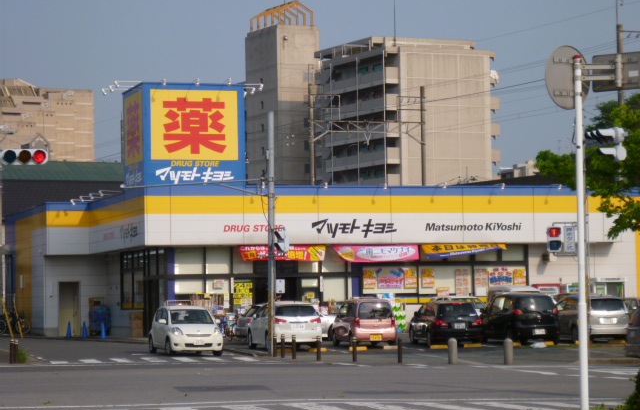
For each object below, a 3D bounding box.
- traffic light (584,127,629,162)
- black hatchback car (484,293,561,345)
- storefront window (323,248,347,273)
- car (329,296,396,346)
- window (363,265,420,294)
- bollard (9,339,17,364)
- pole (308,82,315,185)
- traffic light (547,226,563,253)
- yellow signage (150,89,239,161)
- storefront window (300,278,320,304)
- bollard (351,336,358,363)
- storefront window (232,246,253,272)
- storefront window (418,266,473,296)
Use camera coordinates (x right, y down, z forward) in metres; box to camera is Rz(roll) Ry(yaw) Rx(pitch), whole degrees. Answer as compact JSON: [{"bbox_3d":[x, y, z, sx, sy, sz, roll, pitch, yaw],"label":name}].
[{"bbox_3d":[6.805,-1.434,49.200,0.560,0.770,1.220,0,-3,-18],"label":"traffic light"},{"bbox_3d":[6.583,3.801,68.300,1.700,1.600,4.000,0,-3,-12],"label":"black hatchback car"},{"bbox_3d":[0.572,2.229,83.490,1.006,1.027,0.100,0,-3,-16],"label":"storefront window"},{"bbox_3d":[1.408,3.867,67.945,1.475,1.570,3.395,0,-3,-12],"label":"car"},{"bbox_3d":[2.816,3.004,82.547,2.297,1.064,0.100,0,-3,-16],"label":"window"},{"bbox_3d":[-8.779,4.186,59.139,0.118,0.680,0.118,0,-3,-16],"label":"bollard"},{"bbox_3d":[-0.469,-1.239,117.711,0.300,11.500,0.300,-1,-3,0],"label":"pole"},{"bbox_3d":[5.819,0.855,51.300,0.350,0.650,0.280,0,-3,-14],"label":"traffic light"},{"bbox_3d":[-4.832,-3.081,79.688,3.427,2.715,0.100,0,-3,-16],"label":"yellow signage"},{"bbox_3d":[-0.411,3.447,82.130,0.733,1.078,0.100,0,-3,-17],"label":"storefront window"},{"bbox_3d":[0.925,3.813,54.500,0.115,0.660,0.115,-1,-3,0],"label":"bollard"},{"bbox_3d":[-2.992,2.177,80.876,0.814,1.035,0.100,0,-3,-16],"label":"storefront window"},{"bbox_3d":[5.113,3.084,84.400,2.301,1.209,0.100,0,-3,-16],"label":"storefront window"}]

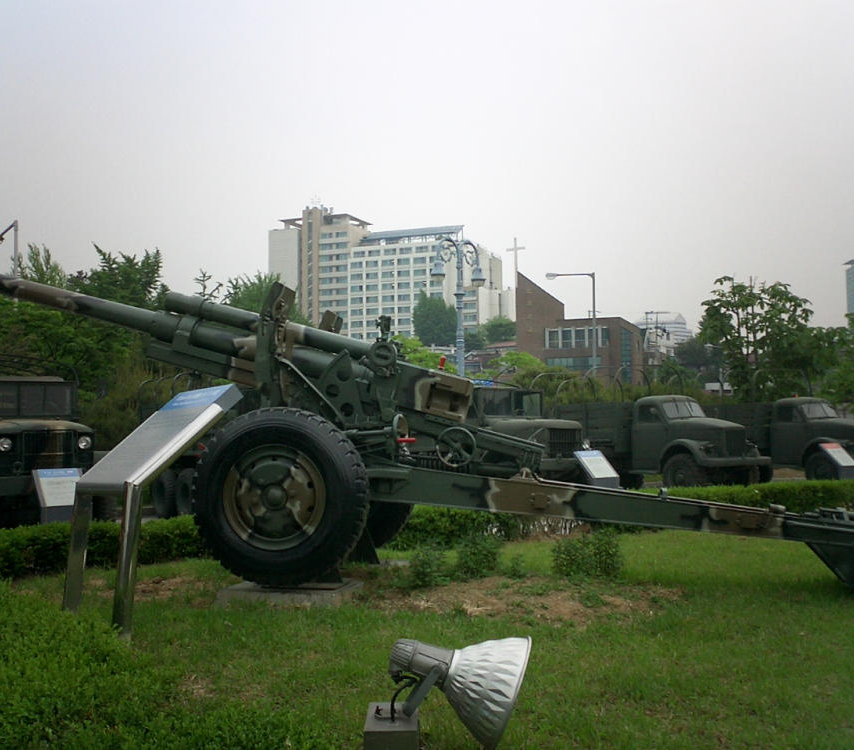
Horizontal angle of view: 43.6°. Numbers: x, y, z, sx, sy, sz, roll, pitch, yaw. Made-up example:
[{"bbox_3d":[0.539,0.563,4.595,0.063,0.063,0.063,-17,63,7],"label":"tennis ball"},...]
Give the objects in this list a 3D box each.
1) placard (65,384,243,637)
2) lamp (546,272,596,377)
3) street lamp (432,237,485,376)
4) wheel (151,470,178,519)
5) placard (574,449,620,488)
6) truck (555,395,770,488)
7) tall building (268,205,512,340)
[{"bbox_3d":[-1.424,0.674,5.575,0.691,1.235,0.740,2,-4,-36],"label":"placard"},{"bbox_3d":[6.903,-0.441,51.417,0.350,9.116,3.300,2,-4,-34],"label":"lamp"},{"bbox_3d":[0.983,-0.527,33.071,1.650,7.490,0.450,1,-3,-25],"label":"street lamp"},{"bbox_3d":[-5.186,2.363,21.108,0.270,1.030,1.030,1,-3,-28],"label":"wheel"},{"bbox_3d":[3.214,1.961,20.066,0.660,1.036,0.578,1,-3,-30],"label":"placard"},{"bbox_3d":[5.472,1.669,25.465,2.180,2.250,5.530,1,-3,-25],"label":"truck"},{"bbox_3d":[-10.340,-16.421,290.243,61.000,51.000,25.000,-2,-3,24],"label":"tall building"}]

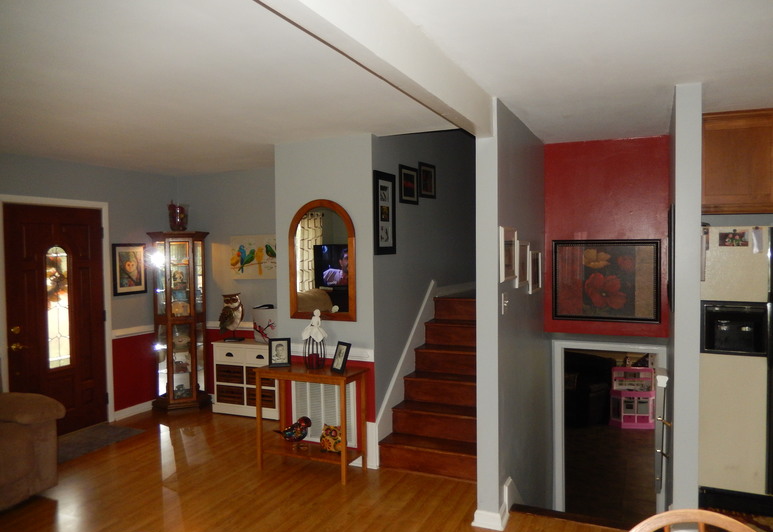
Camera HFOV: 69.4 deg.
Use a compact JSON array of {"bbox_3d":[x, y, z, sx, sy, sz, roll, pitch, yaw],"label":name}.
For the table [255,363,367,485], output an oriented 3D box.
[{"bbox_3d":[-0.554,1.139,4.143,0.800,0.750,0.330,0,2,25],"label":"table"}]

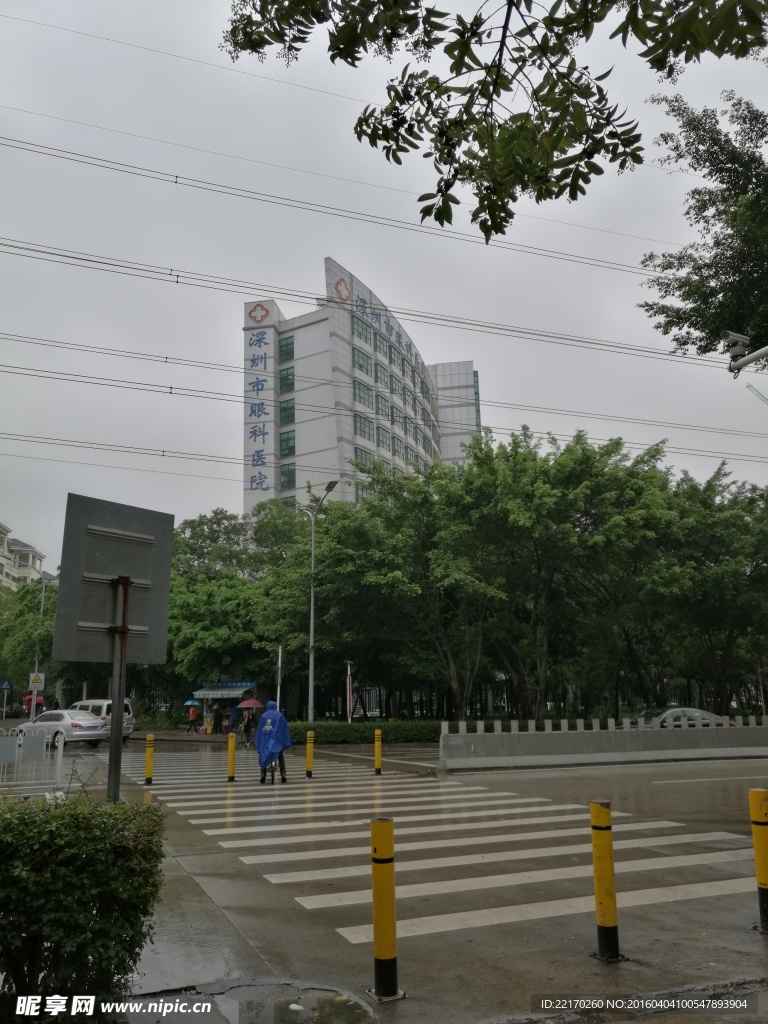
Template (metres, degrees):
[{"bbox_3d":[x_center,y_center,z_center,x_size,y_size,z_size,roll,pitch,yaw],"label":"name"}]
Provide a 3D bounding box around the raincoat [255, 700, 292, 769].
[{"bbox_3d":[-2.438,4.933,17.741,0.800,1.420,0.720,2,-14,-10],"label":"raincoat"}]

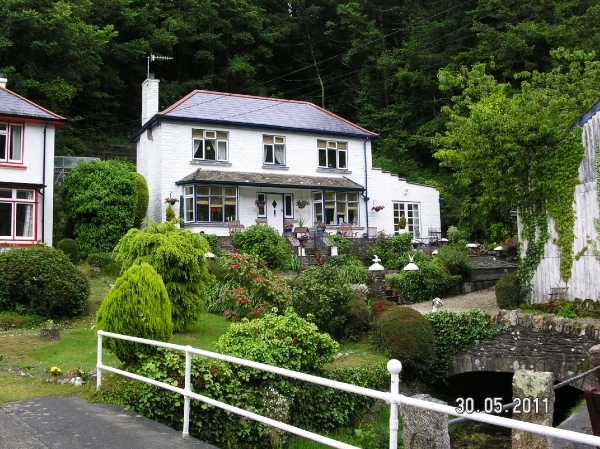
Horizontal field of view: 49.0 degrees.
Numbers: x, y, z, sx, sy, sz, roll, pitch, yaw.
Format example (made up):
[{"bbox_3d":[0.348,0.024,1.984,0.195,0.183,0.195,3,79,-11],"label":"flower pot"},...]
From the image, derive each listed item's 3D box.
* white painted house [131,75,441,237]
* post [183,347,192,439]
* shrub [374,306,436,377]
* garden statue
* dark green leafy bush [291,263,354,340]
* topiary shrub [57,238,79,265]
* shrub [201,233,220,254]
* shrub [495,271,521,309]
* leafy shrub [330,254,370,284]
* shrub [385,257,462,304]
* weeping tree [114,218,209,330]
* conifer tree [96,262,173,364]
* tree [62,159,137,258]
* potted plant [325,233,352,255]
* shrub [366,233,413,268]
[{"bbox_3d":[-0.120,-3.147,34.924,15.800,7.700,6.600,1,-3,-25],"label":"white painted house"},{"bbox_3d":[-1.222,1.825,7.150,0.072,0.990,0.072,-1,-5,0],"label":"post"},{"bbox_3d":[1.812,2.009,11.300,1.065,1.238,1.065,-1,-5,0],"label":"shrub"},{"bbox_3d":[3.472,2.056,16.500,0.260,0.450,0.320,3,-4,-45],"label":"garden statue"},{"bbox_3d":[0.484,1.754,14.800,1.380,1.650,1.350,0,-3,0],"label":"dark green leafy bush"},{"bbox_3d":[-8.126,0.944,23.000,0.769,0.954,0.769,-1,-5,0],"label":"topiary shrub"},{"bbox_3d":[-3.604,0.765,26.500,0.886,0.886,0.797,-1,-5,0],"label":"shrub"},{"bbox_3d":[5.518,1.742,17.500,0.750,1.050,0.750,0,-3,0],"label":"shrub"},{"bbox_3d":[1.727,1.539,22.500,1.368,1.077,1.231,-1,-5,0],"label":"leafy shrub"},{"bbox_3d":[3.903,1.738,20.800,2.300,1.450,1.500,1,-3,-25],"label":"shrub"},{"bbox_3d":[-2.904,1.096,14.000,2.050,2.350,2.000,-1,-5,0],"label":"weeping tree"},{"bbox_3d":[-2.917,1.569,11.600,1.340,1.834,1.340,-1,-5,0],"label":"conifer tree"},{"bbox_3d":[-7.769,-0.620,25.500,2.867,3.875,2.724,-1,-5,0],"label":"tree"},{"bbox_3d":[1.681,0.851,28.000,1.106,0.893,0.996,-1,-5,0],"label":"potted plant"},{"bbox_3d":[3.740,1.086,27.500,1.900,1.500,1.600,0,-3,0],"label":"shrub"}]

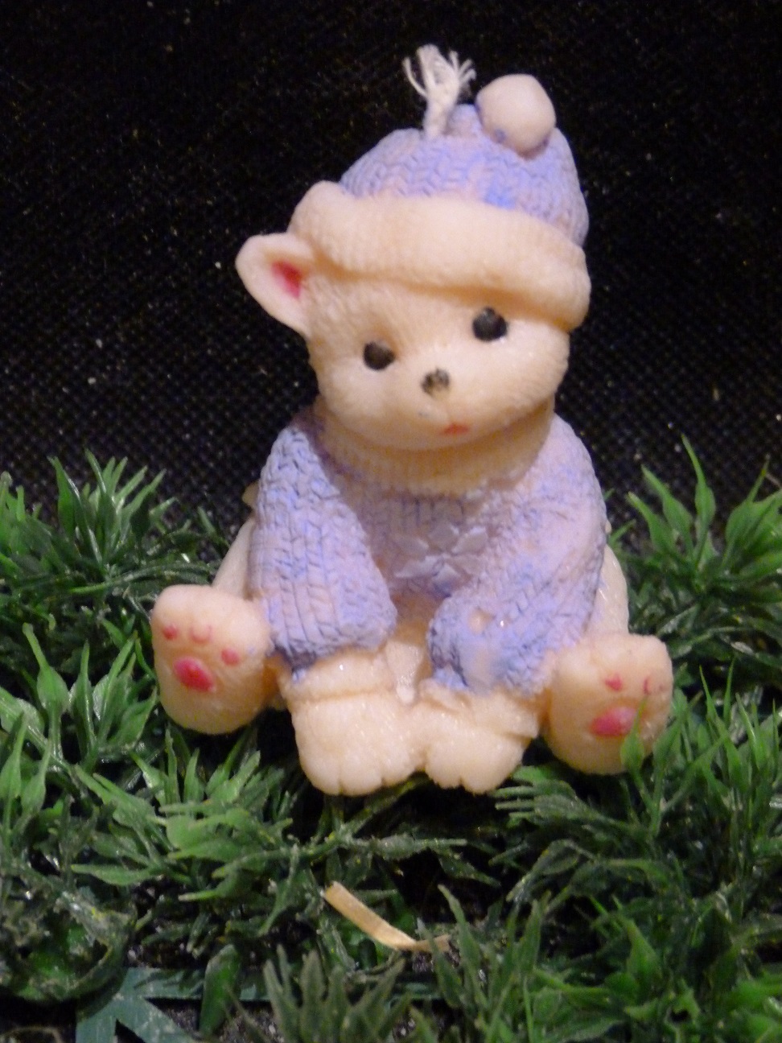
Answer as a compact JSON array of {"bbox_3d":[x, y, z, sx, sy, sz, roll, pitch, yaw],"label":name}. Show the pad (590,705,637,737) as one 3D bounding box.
[{"bbox_3d":[0.026,0.023,0.357,0.006,0.004,0.002,3,8,-15],"label":"pad"}]

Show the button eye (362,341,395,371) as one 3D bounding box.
[{"bbox_3d":[-0.001,-0.018,0.346,0.004,0.003,0.002,-7,10,23],"label":"button eye"}]

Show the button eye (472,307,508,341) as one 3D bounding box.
[{"bbox_3d":[0.011,-0.022,0.346,0.004,0.004,0.002,-13,13,-4],"label":"button eye"}]

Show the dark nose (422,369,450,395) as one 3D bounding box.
[{"bbox_3d":[0.005,-0.015,0.342,0.003,0.003,0.002,-11,10,9],"label":"dark nose"}]

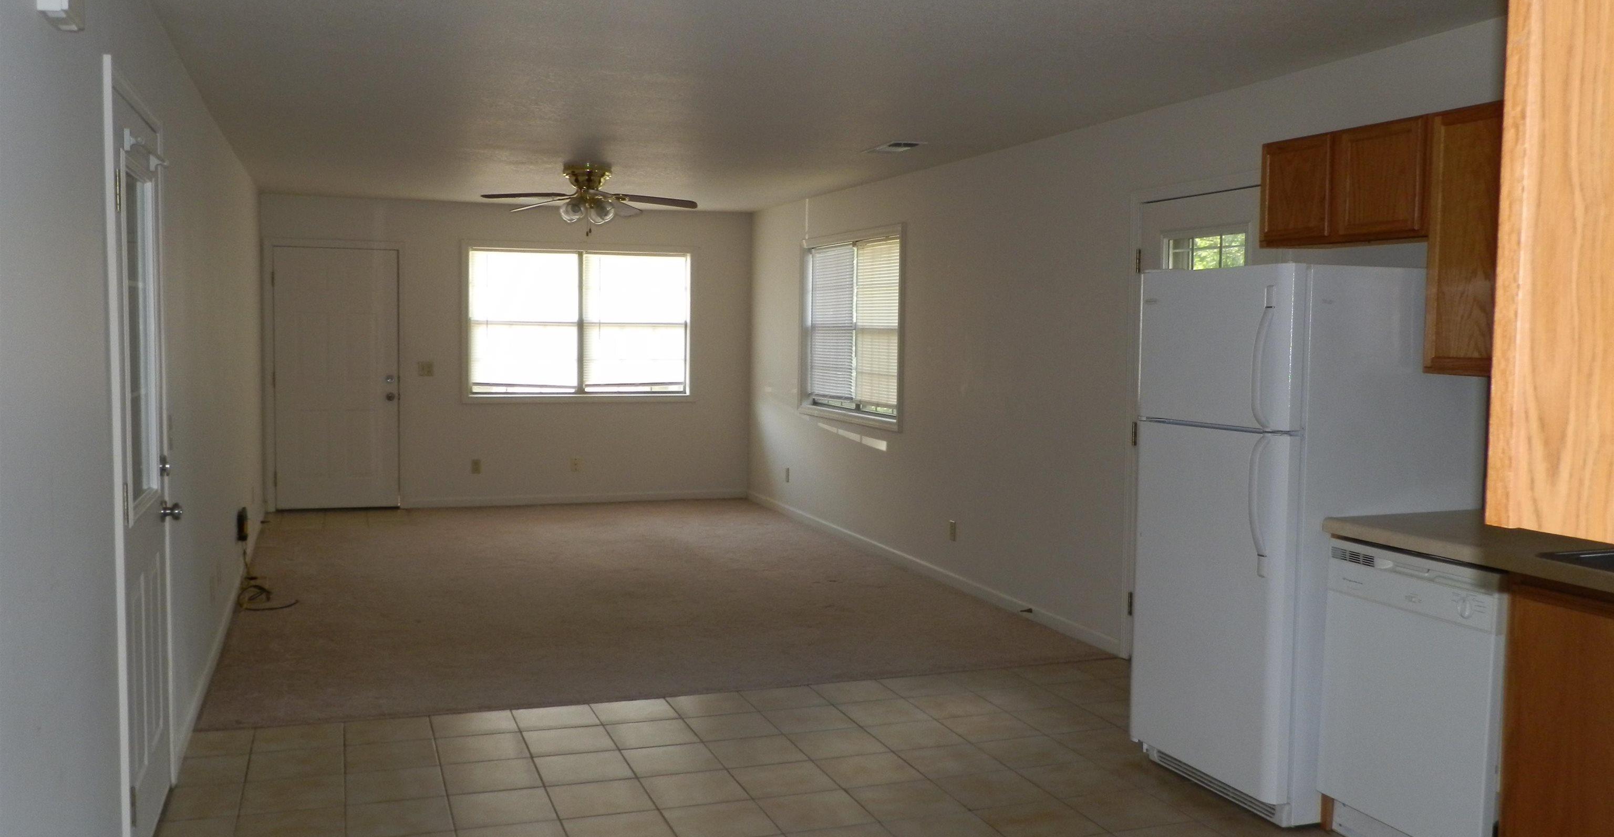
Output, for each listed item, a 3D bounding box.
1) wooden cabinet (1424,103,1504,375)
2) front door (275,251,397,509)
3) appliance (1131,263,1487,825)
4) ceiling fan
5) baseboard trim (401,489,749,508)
[{"bbox_3d":[2.047,-0.499,3.690,0.320,0.757,0.450,-1,4,-20],"label":"wooden cabinet"},{"bbox_3d":[-3.625,-0.300,10.105,0.912,2.020,0.060,-1,4,-20],"label":"front door"},{"bbox_3d":[1.607,0.363,4.332,0.745,1.695,0.745,-1,4,-20],"label":"appliance"},{"bbox_3d":[-1.299,-1.337,7.786,1.270,0.357,1.230,-1,4,-20],"label":"ceiling fan"},{"bbox_3d":[-1.856,0.655,10.788,2.850,0.077,0.020,-1,4,-20],"label":"baseboard trim"}]

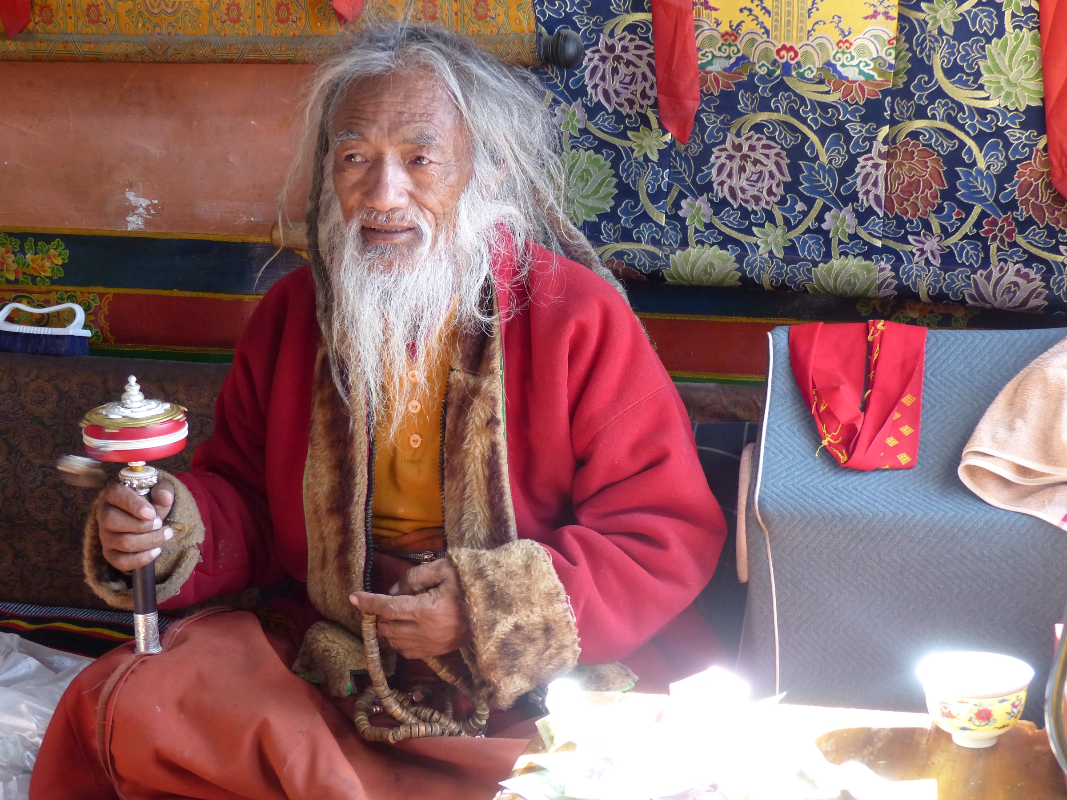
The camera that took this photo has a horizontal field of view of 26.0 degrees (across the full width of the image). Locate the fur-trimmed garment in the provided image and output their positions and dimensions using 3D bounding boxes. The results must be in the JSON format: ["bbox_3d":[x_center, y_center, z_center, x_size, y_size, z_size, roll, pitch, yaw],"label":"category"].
[{"bbox_3d":[-0.095,0.076,2.301,0.570,0.455,0.480,5,12,17],"label":"fur-trimmed garment"}]

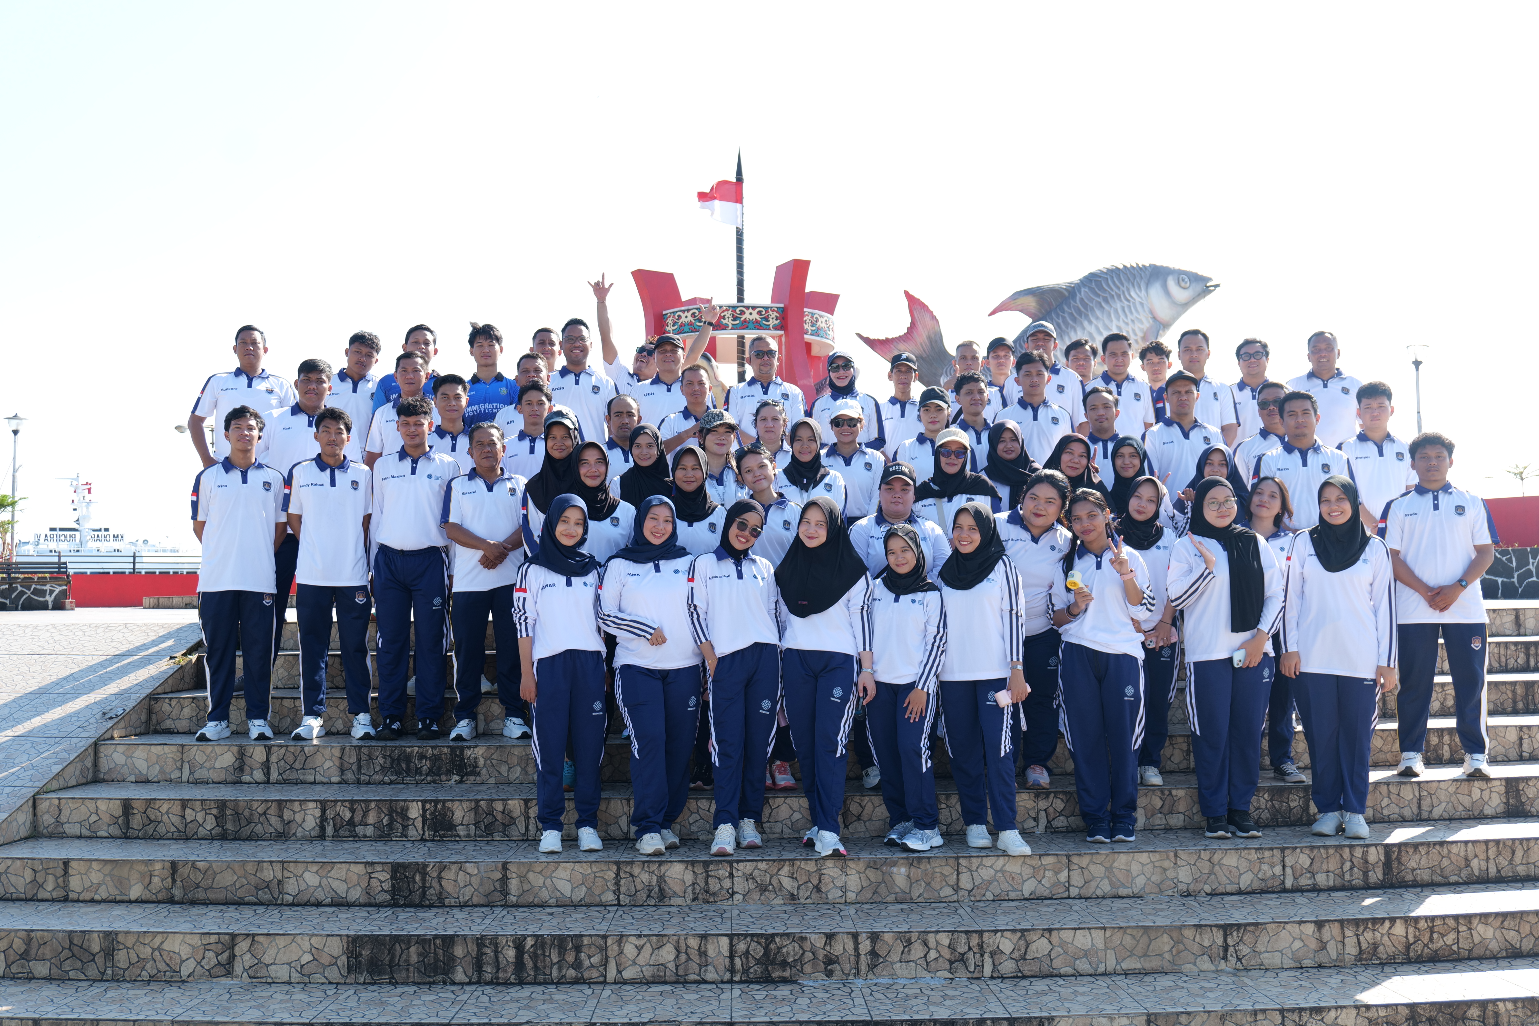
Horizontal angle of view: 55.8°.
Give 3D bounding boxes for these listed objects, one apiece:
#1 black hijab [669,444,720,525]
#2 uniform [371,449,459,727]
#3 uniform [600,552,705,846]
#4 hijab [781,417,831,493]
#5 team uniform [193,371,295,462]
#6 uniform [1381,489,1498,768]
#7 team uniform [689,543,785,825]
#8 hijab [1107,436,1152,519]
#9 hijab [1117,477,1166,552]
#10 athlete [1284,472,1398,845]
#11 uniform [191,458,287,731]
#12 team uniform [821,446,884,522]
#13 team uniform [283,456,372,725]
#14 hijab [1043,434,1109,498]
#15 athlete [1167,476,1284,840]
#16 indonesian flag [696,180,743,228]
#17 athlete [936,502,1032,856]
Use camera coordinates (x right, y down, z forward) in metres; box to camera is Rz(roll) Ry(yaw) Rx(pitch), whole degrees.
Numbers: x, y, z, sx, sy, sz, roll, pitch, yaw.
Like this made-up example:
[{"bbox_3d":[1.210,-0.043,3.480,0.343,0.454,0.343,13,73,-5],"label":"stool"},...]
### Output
[{"bbox_3d":[-0.358,-0.137,7.032,0.260,0.391,0.270,0,-3,-3],"label":"black hijab"},{"bbox_3d":[-1.857,0.385,7.622,0.454,1.468,0.280,0,-2,-10],"label":"uniform"},{"bbox_3d":[-0.532,0.836,6.600,0.450,1.310,0.320,0,-2,-14],"label":"uniform"},{"bbox_3d":[0.191,-0.304,7.568,0.263,0.395,0.260,0,-2,3],"label":"hijab"},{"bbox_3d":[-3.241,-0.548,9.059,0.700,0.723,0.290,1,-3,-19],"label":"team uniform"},{"bbox_3d":[3.428,0.559,7.430,0.550,1.420,0.300,-1,-2,19],"label":"uniform"},{"bbox_3d":[-0.160,0.794,6.548,0.433,1.285,0.280,0,-2,-4],"label":"team uniform"},{"bbox_3d":[1.903,-0.188,7.694,0.266,0.440,0.260,-1,-2,13],"label":"hijab"},{"bbox_3d":[1.844,0.006,7.200,0.260,0.390,0.290,-1,-2,19],"label":"hijab"},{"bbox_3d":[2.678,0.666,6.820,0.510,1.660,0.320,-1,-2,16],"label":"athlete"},{"bbox_3d":[-2.810,0.427,7.694,0.478,1.443,0.280,0,-2,-20],"label":"uniform"},{"bbox_3d":[0.467,-0.084,8.070,0.367,0.608,0.250,-1,-2,6],"label":"team uniform"},{"bbox_3d":[-2.309,0.399,7.595,0.463,1.406,0.295,1,-3,-19],"label":"team uniform"},{"bbox_3d":[1.611,-0.227,7.620,0.330,0.370,0.300,-1,-2,7],"label":"hijab"},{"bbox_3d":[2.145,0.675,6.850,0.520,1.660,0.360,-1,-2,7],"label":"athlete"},{"bbox_3d":[-0.859,-5.317,25.000,0.870,0.830,0.280,0,-2,-6],"label":"indonesian flag"},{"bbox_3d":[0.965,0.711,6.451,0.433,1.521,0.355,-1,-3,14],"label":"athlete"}]

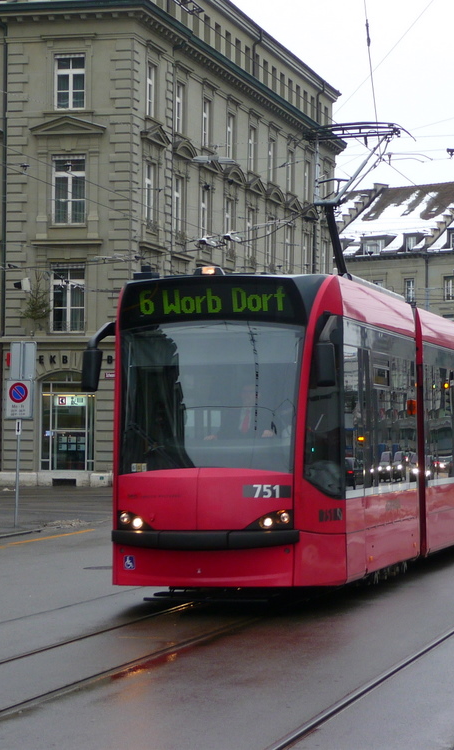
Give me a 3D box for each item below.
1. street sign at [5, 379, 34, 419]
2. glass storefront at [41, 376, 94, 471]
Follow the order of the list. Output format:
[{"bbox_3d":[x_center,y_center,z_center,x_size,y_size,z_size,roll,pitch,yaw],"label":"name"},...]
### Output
[{"bbox_3d":[-3.851,0.447,38.700,0.500,0.710,0.080,0,-1,14],"label":"street sign"},{"bbox_3d":[-5.567,1.693,72.600,1.900,3.400,0.300,0,-1,15],"label":"glass storefront"}]

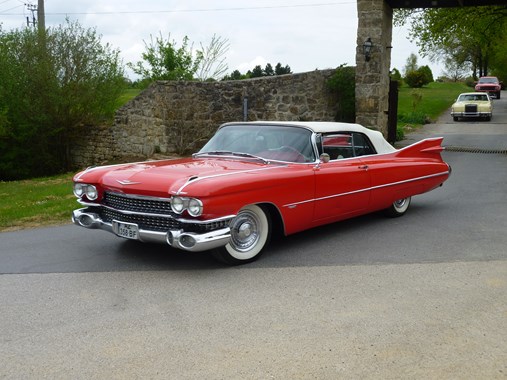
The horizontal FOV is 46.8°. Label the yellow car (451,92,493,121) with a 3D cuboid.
[{"bbox_3d":[12.381,-4.778,32.688,2.020,1.400,5.850,3,13,23],"label":"yellow car"}]

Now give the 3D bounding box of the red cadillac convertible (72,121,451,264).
[{"bbox_3d":[0.564,-0.221,7.677,2.030,1.380,5.710,7,10,40],"label":"red cadillac convertible"}]

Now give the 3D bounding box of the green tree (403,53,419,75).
[{"bbox_3d":[20.104,-15.558,75.000,2.100,4.200,2.100,0,8,0],"label":"green tree"}]

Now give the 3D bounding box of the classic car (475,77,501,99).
[{"bbox_3d":[20.357,-8.857,50.348,1.980,1.820,5.000,3,13,23],"label":"classic car"}]

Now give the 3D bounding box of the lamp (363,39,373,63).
[{"bbox_3d":[3.315,-4.049,17.000,0.270,0.680,0.330,3,9,22],"label":"lamp"}]

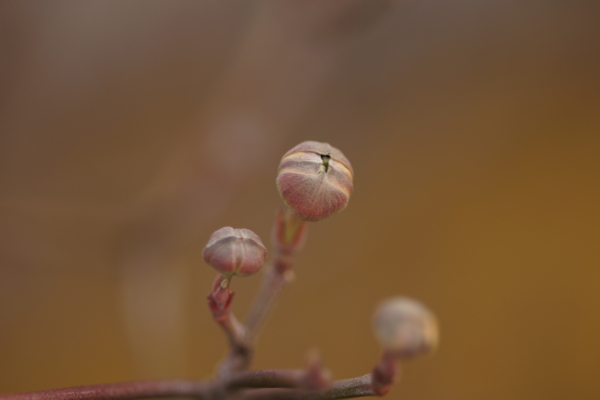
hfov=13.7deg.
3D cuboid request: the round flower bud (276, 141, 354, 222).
[{"bbox_3d":[0.002,-0.002,0.305,0.009,0.009,0.009,9,42,-8],"label":"round flower bud"}]

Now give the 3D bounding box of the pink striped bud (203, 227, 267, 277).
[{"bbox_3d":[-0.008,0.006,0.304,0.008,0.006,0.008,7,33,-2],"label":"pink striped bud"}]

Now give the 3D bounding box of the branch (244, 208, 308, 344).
[{"bbox_3d":[-0.003,0.010,0.313,0.004,0.018,0.003,16,19,0],"label":"branch"}]

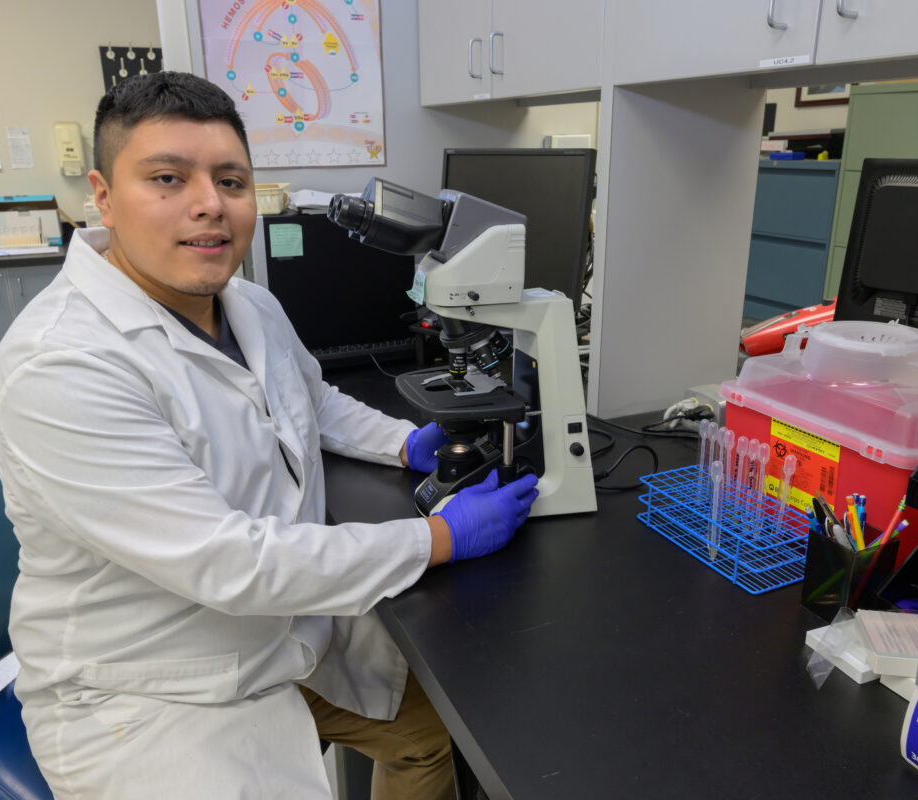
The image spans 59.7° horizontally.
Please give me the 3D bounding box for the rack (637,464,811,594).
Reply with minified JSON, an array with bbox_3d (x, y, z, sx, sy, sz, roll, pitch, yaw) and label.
[{"bbox_3d":[0.377,0.175,1.134,0.119,0.065,0.245,-9,20,-23],"label":"rack"}]

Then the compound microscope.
[{"bbox_3d":[0.004,-0.081,1.229,0.380,0.506,0.235,-6,19,-14],"label":"compound microscope"}]

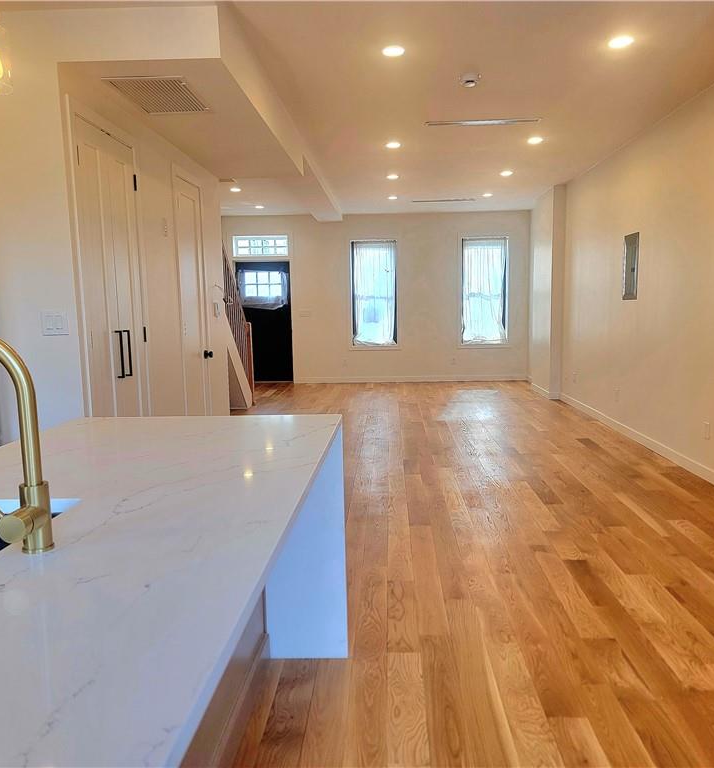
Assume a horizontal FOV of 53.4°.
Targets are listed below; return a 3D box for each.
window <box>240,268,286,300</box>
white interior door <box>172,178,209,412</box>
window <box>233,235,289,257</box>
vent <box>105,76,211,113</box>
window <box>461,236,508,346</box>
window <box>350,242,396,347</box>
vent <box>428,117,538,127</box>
[{"bbox_3d":[-1.636,-1.730,12.353,0.789,0.534,0.050,0,6,3],"label":"window"},{"bbox_3d":[-1.416,-0.518,6.109,0.050,2.373,0.681,0,6,3],"label":"white interior door"},{"bbox_3d":[-1.639,-2.372,12.181,0.951,0.363,0.100,0,6,3],"label":"window"},{"bbox_3d":[-1.163,-1.725,4.245,0.421,0.030,0.738,0,6,3],"label":"vent"},{"bbox_3d":[2.150,-1.570,11.977,0.770,1.807,0.120,0,6,3],"label":"window"},{"bbox_3d":[0.297,-1.549,12.079,0.782,1.822,0.120,0,6,3],"label":"window"},{"bbox_3d":[1.052,-2.203,5.951,0.951,0.030,0.120,0,6,3],"label":"vent"}]

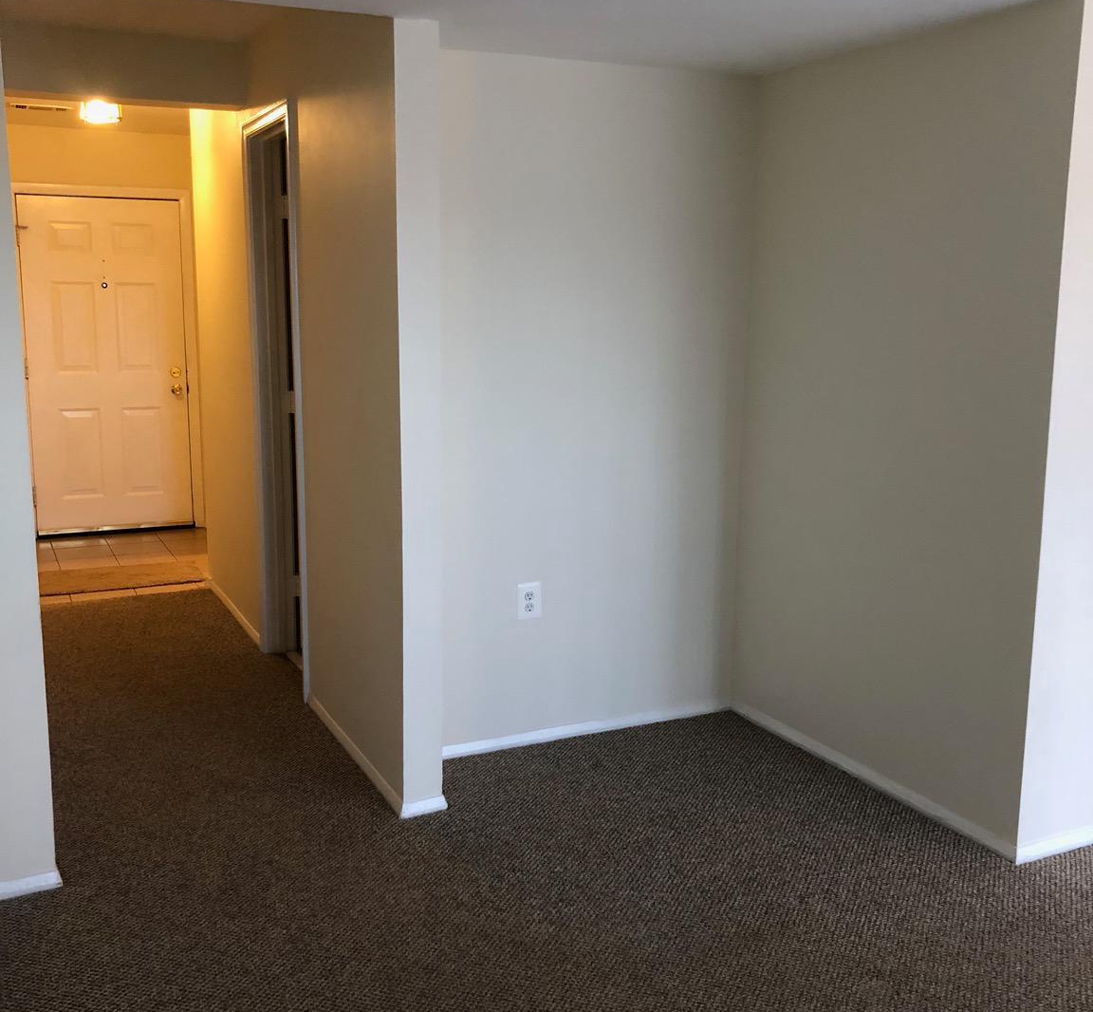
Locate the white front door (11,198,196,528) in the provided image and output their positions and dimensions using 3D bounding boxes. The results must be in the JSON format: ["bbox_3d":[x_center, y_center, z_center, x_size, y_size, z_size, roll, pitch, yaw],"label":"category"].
[{"bbox_3d":[-2.699,-0.858,7.271,0.930,2.022,0.045,-4,11,-25],"label":"white front door"}]

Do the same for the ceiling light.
[{"bbox_3d":[-2.191,-1.947,5.786,0.180,0.125,0.180,-4,11,-25],"label":"ceiling light"}]

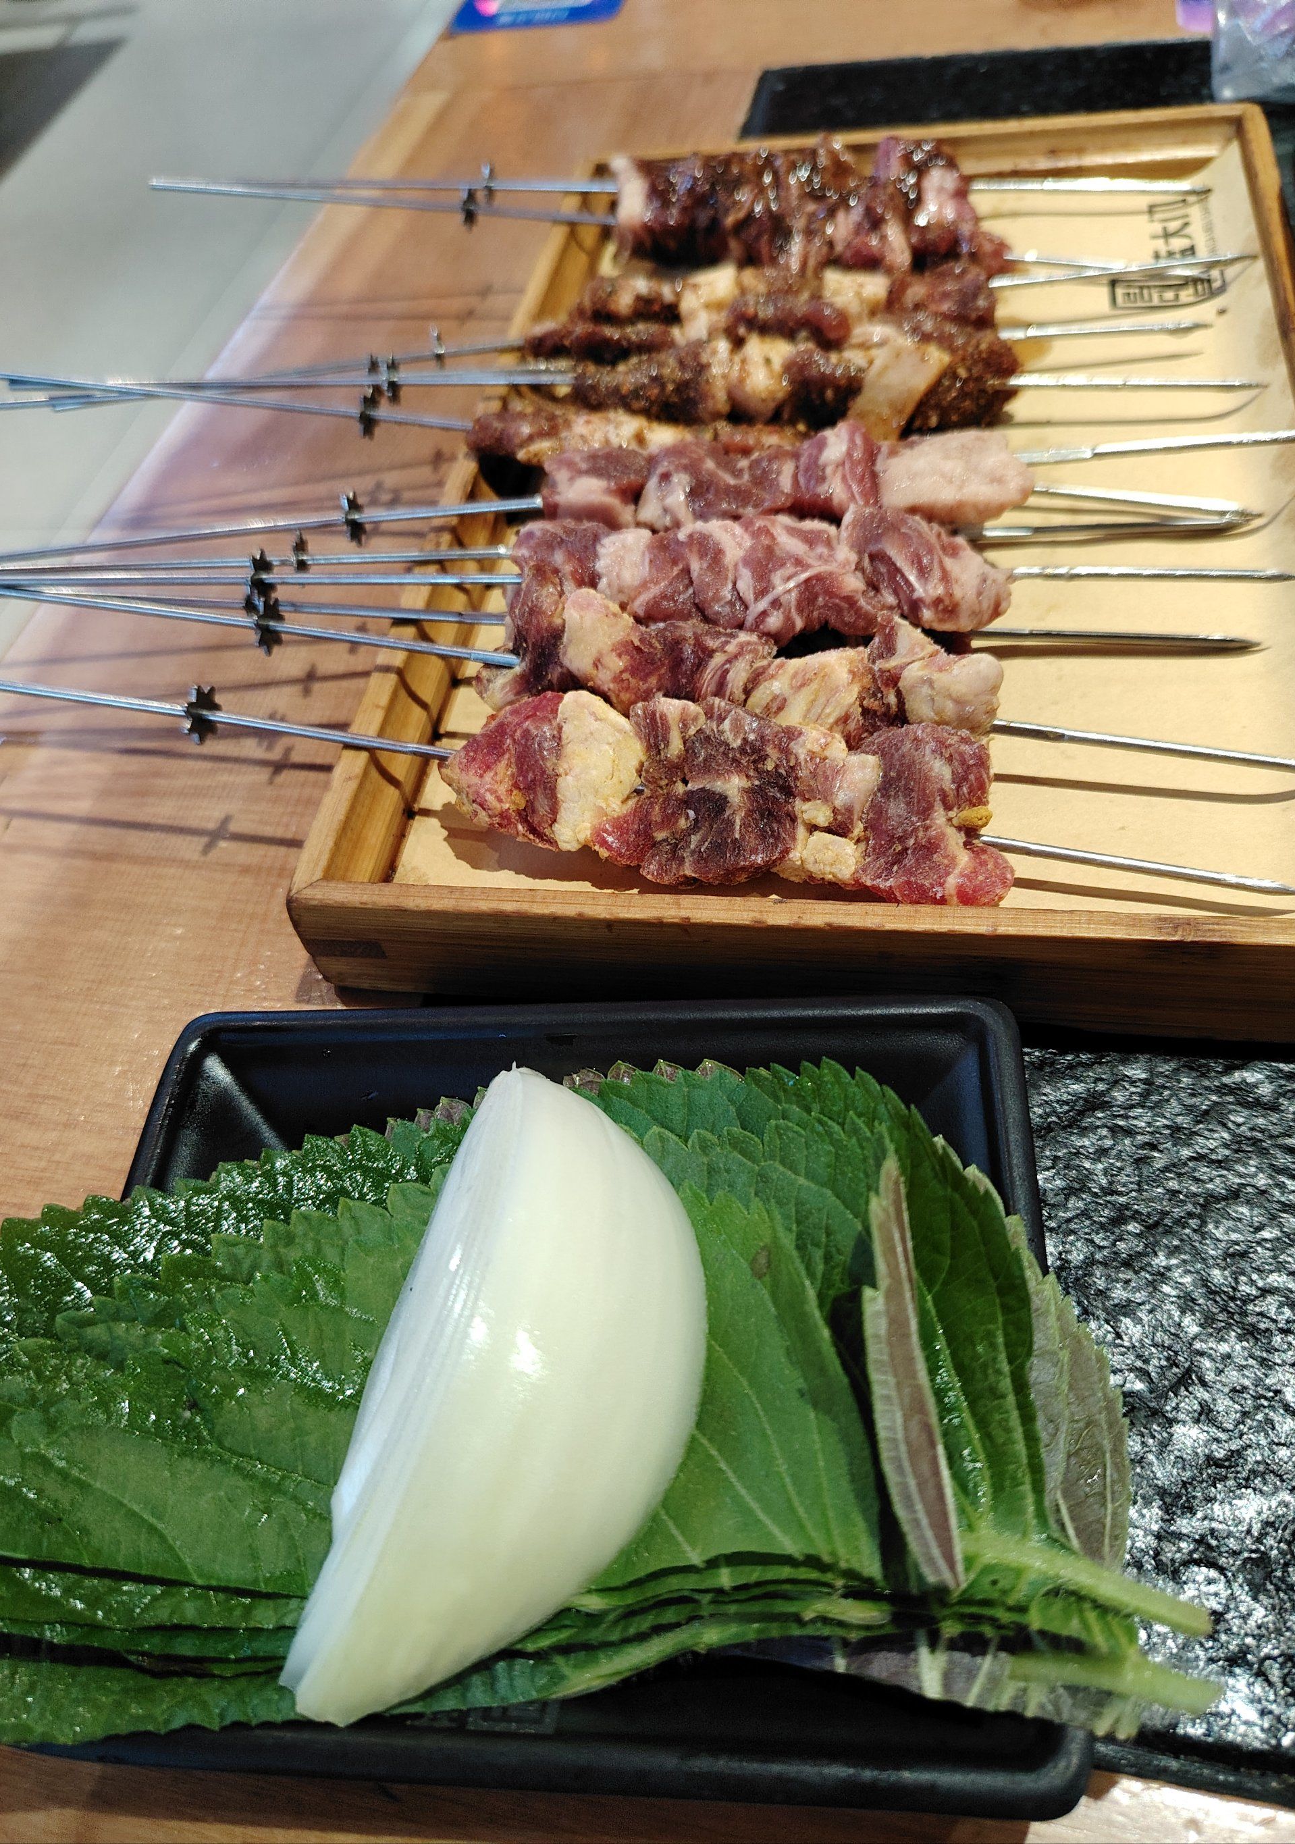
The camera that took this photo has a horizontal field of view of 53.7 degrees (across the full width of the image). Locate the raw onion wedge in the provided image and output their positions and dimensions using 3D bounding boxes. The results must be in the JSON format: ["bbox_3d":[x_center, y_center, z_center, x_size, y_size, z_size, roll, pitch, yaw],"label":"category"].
[{"bbox_3d":[-0.018,0.061,0.184,0.044,0.043,0.099,10,56,16],"label":"raw onion wedge"}]

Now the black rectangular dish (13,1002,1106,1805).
[{"bbox_3d":[-0.016,0.077,0.225,0.164,0.034,0.127,-2,54,8],"label":"black rectangular dish"}]

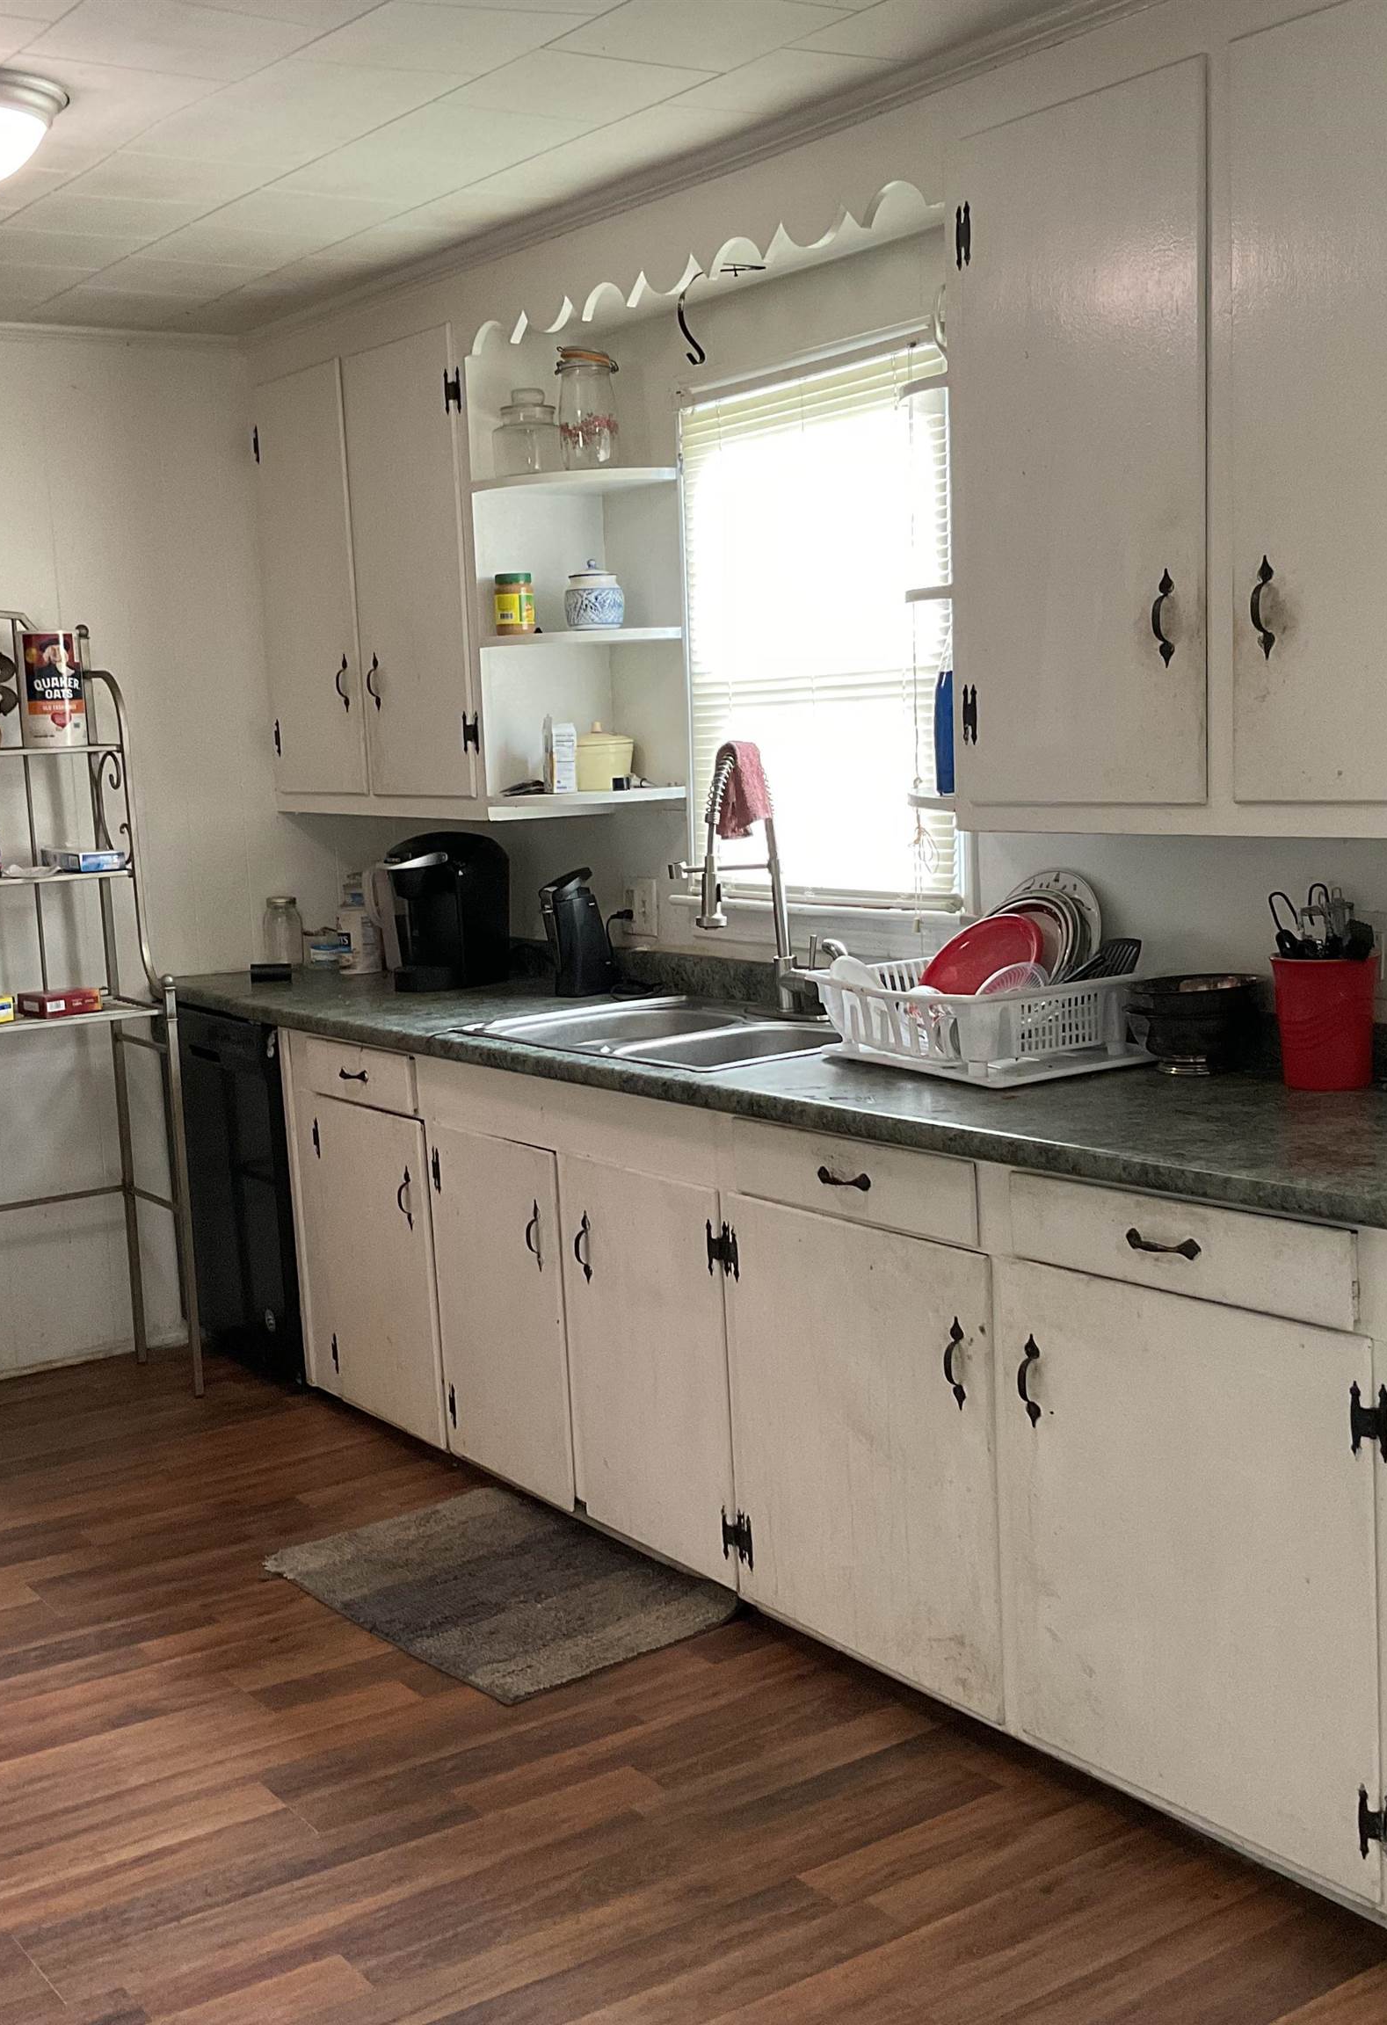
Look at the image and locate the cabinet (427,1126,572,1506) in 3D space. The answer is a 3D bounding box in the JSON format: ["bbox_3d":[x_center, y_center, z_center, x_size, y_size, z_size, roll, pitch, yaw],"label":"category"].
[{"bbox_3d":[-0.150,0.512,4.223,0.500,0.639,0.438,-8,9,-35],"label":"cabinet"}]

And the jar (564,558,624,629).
[{"bbox_3d":[-0.200,-0.831,4.513,0.118,0.140,0.118,-2,8,0],"label":"jar"}]

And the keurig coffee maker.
[{"bbox_3d":[-0.506,-0.220,4.823,0.175,0.325,0.250,2,9,29],"label":"keurig coffee maker"}]

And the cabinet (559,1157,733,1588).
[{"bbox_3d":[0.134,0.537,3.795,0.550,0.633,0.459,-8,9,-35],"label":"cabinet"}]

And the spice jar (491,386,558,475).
[{"bbox_3d":[-0.319,-1.108,4.328,0.133,0.164,0.133,-2,7,0],"label":"spice jar"}]

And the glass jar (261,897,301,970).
[{"bbox_3d":[-0.945,-0.183,5.203,0.093,0.167,0.093,-2,7,0],"label":"glass jar"}]

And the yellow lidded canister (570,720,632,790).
[{"bbox_3d":[-0.188,-0.506,4.479,0.135,0.135,0.135,-2,7,0],"label":"yellow lidded canister"}]

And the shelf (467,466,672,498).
[{"bbox_3d":[-0.230,-1.021,4.355,0.320,0.026,0.253,-8,9,-35],"label":"shelf"}]

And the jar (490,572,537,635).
[{"bbox_3d":[-0.356,-0.813,4.479,0.084,0.130,0.084,-2,8,0],"label":"jar"}]

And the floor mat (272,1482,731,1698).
[{"bbox_3d":[-0.328,0.958,3.792,0.491,0.017,0.775,-8,9,-35],"label":"floor mat"}]

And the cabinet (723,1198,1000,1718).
[{"bbox_3d":[0.432,0.599,3.428,0.500,0.648,0.594,-8,9,-35],"label":"cabinet"}]

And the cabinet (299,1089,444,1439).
[{"bbox_3d":[-0.448,0.470,4.631,0.500,0.639,0.533,-8,9,-35],"label":"cabinet"}]

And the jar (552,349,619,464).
[{"bbox_3d":[-0.209,-1.174,4.444,0.120,0.234,0.126,-2,7,0],"label":"jar"}]

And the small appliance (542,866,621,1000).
[{"bbox_3d":[-0.237,-0.169,4.602,0.105,0.258,0.130,3,9,36],"label":"small appliance"}]

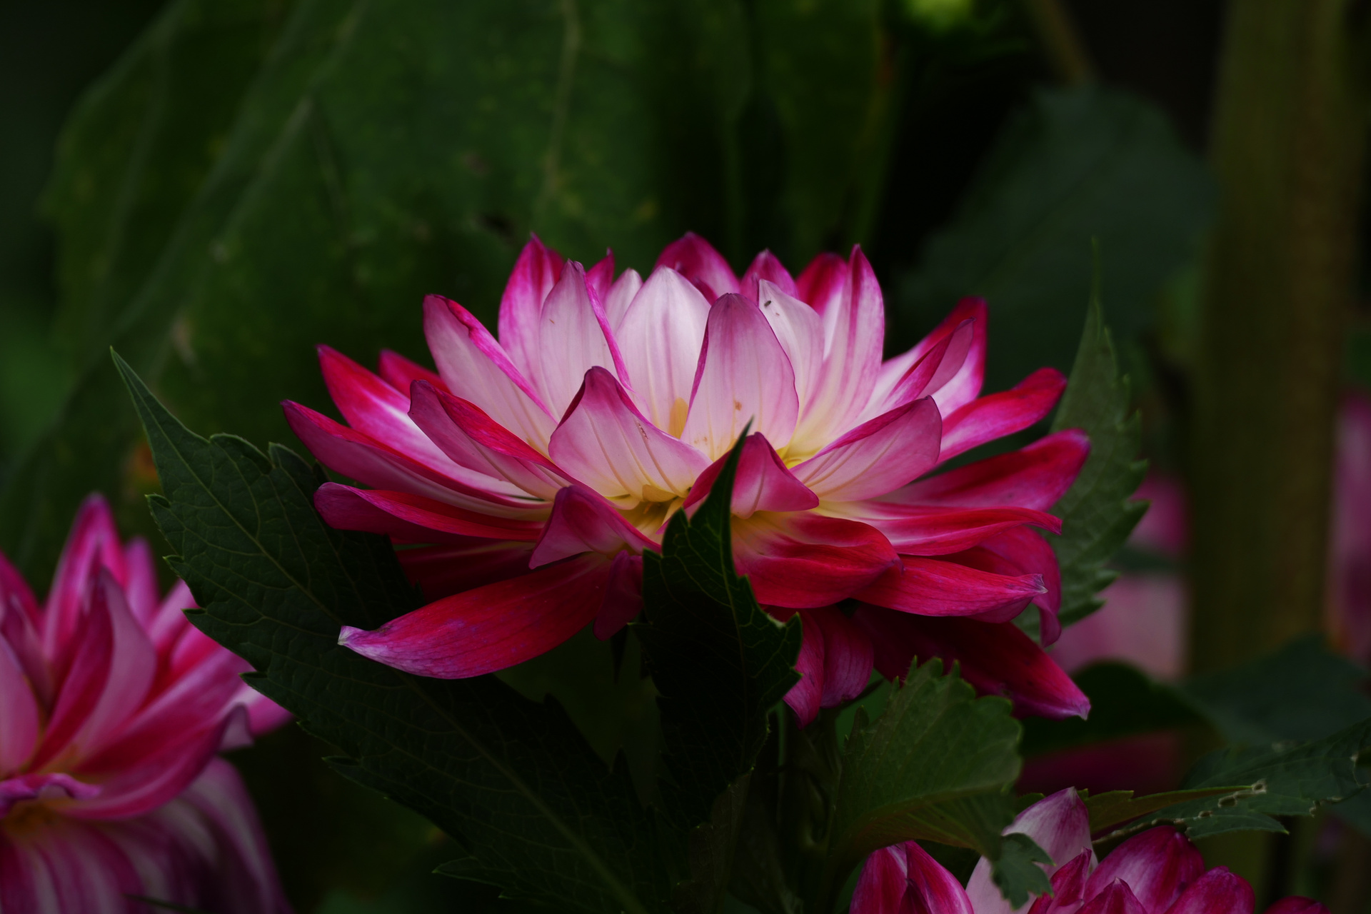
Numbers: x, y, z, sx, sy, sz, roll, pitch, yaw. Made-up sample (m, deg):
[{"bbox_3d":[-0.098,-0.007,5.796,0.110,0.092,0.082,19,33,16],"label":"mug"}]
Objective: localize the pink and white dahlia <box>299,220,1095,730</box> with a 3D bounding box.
[{"bbox_3d":[0.000,0.003,2.200,0.116,0.060,0.112,0,14,0],"label":"pink and white dahlia"}]

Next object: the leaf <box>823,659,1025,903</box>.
[{"bbox_3d":[0.034,0.046,2.170,0.031,0.034,0.032,-3,10,-17],"label":"leaf"}]

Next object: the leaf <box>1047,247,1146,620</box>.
[{"bbox_3d":[0.057,0.000,2.240,0.030,0.060,0.026,0,10,0],"label":"leaf"}]

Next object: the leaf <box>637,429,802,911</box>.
[{"bbox_3d":[0.005,0.030,2.155,0.027,0.070,0.030,2,10,14],"label":"leaf"}]

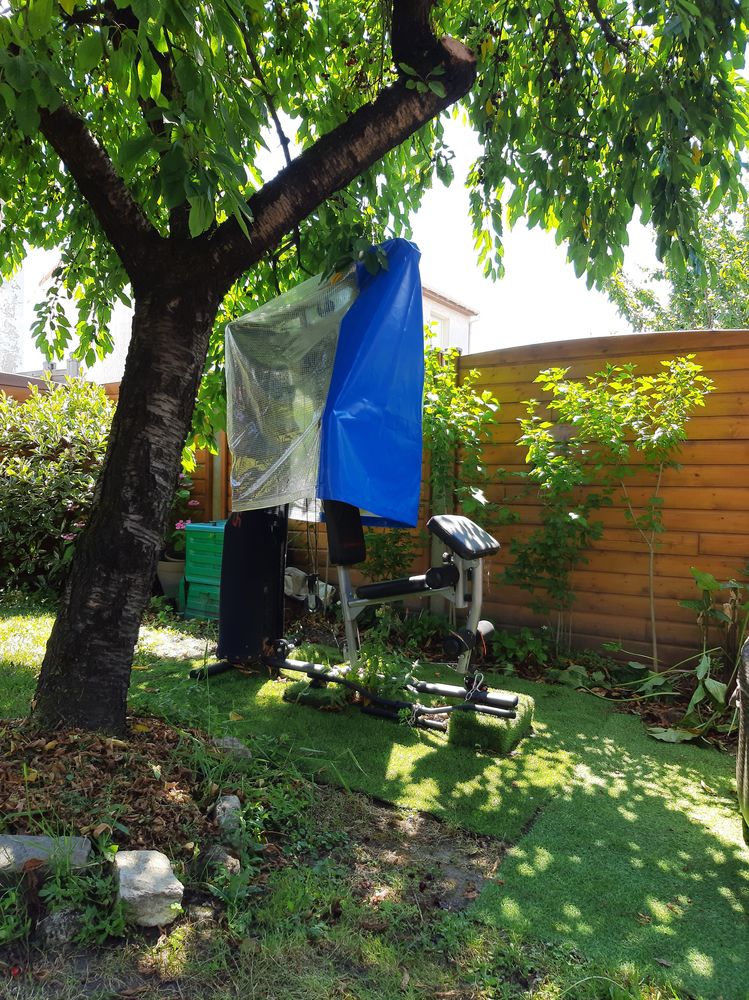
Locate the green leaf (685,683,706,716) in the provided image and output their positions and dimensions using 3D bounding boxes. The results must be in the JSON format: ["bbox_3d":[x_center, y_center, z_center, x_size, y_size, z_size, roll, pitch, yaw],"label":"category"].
[{"bbox_3d":[1.507,0.937,3.660,0.100,0.155,0.080,0,2,0],"label":"green leaf"}]

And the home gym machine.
[{"bbox_3d":[-0.060,-0.149,3.757,1.580,2.120,0.860,1,3,29],"label":"home gym machine"}]

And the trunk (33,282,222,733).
[{"bbox_3d":[-0.973,0.034,3.120,0.400,1.720,0.380,13,0,-1],"label":"trunk"}]

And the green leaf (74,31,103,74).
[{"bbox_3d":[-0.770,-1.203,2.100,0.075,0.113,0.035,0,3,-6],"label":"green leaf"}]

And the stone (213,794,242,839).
[{"bbox_3d":[-0.424,0.913,2.250,0.095,0.095,0.120,0,2,0],"label":"stone"}]

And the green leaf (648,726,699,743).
[{"bbox_3d":[1.246,0.978,3.250,0.210,0.045,0.140,1,3,11],"label":"green leaf"}]

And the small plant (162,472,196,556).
[{"bbox_3d":[-1.453,0.092,5.750,0.340,0.620,0.340,0,3,0],"label":"small plant"}]

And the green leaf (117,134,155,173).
[{"bbox_3d":[-0.611,-0.889,2.000,0.065,0.120,0.040,44,0,0],"label":"green leaf"}]

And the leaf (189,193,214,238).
[{"bbox_3d":[-0.455,-0.748,2.050,0.066,0.110,0.035,0,2,0],"label":"leaf"}]

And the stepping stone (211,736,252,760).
[{"bbox_3d":[-0.559,0.976,3.050,0.170,0.080,0.130,0,3,0],"label":"stepping stone"}]

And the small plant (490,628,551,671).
[{"bbox_3d":[0.805,0.819,4.270,0.330,0.240,0.280,0,2,0],"label":"small plant"}]

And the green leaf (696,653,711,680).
[{"bbox_3d":[1.578,0.799,3.740,0.066,0.130,0.055,0,2,0],"label":"green leaf"}]

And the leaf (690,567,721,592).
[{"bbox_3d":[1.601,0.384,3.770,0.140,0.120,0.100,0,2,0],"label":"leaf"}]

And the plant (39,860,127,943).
[{"bbox_3d":[-0.697,0.958,1.860,0.205,0.145,0.160,0,2,0],"label":"plant"}]

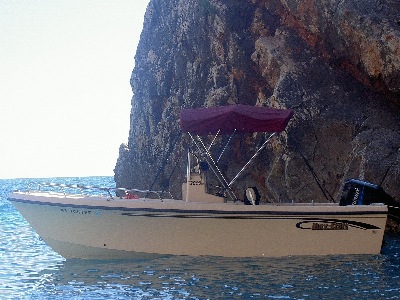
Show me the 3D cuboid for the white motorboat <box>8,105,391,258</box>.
[{"bbox_3d":[0.011,0.638,18.573,6.230,2.703,2.350,-2,-1,3],"label":"white motorboat"}]

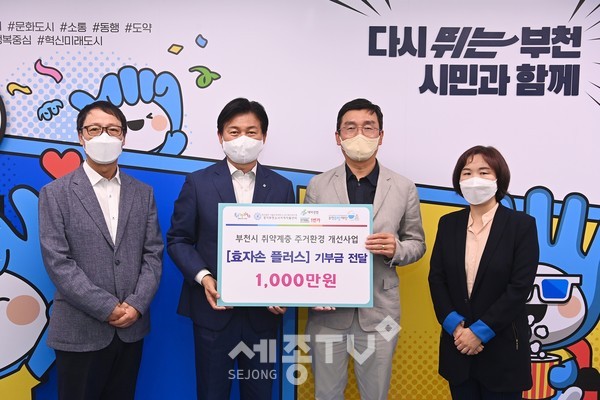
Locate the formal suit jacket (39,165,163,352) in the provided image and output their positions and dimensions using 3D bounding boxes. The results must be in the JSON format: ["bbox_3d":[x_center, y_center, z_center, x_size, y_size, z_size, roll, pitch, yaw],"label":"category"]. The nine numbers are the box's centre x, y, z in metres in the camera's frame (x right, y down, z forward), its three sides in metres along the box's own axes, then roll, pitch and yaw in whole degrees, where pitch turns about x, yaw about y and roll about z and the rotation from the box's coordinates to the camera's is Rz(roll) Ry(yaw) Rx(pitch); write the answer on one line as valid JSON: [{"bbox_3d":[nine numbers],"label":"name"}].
[{"bbox_3d":[-0.773,0.222,2.190,0.465,0.705,0.290,-3,5,-31],"label":"formal suit jacket"}]

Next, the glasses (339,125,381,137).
[{"bbox_3d":[0.232,-0.267,2.190,0.148,0.045,0.135,0,4,4],"label":"glasses"}]

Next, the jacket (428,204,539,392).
[{"bbox_3d":[0.714,0.374,2.210,0.410,0.715,0.280,3,5,31],"label":"jacket"}]

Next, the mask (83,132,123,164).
[{"bbox_3d":[-0.730,-0.189,2.100,0.146,0.112,0.090,-2,5,-23],"label":"mask"}]

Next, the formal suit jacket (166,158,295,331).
[{"bbox_3d":[-0.274,0.174,2.270,0.490,0.680,0.320,-1,4,-13],"label":"formal suit jacket"}]

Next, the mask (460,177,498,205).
[{"bbox_3d":[0.673,-0.036,2.130,0.138,0.106,0.088,2,5,22],"label":"mask"}]

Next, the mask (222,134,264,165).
[{"bbox_3d":[-0.215,-0.193,2.160,0.150,0.112,0.090,0,4,-6],"label":"mask"}]

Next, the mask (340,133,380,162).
[{"bbox_3d":[0.232,-0.199,2.170,0.147,0.112,0.090,0,4,4],"label":"mask"}]

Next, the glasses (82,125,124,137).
[{"bbox_3d":[-0.739,-0.259,2.130,0.146,0.045,0.135,-2,5,-23],"label":"glasses"}]

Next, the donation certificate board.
[{"bbox_3d":[-0.016,0.208,2.120,0.582,0.385,0.010,0,-1,-1],"label":"donation certificate board"}]

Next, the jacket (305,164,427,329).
[{"bbox_3d":[0.259,0.183,2.260,0.490,0.680,0.320,0,2,3],"label":"jacket"}]

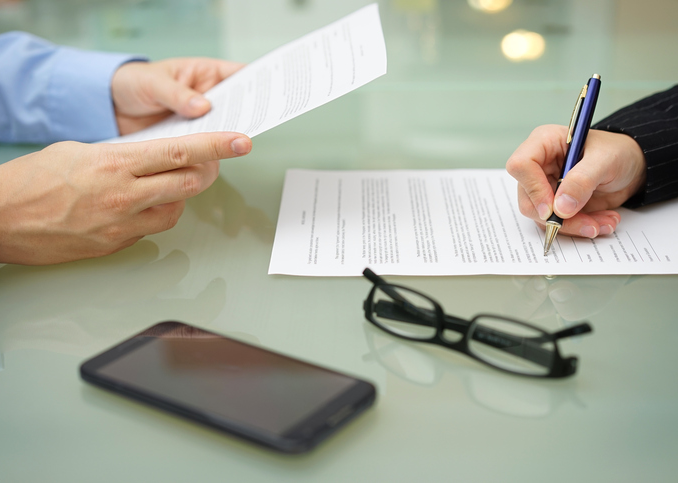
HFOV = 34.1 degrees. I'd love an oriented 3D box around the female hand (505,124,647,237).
[{"bbox_3d":[0.173,-0.047,0.775,0.108,0.067,0.083,-13,25,-29],"label":"female hand"}]

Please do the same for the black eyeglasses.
[{"bbox_3d":[0.072,0.043,0.601,0.137,0.032,0.036,13,26,31],"label":"black eyeglasses"}]

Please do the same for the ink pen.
[{"bbox_3d":[0.155,-0.053,0.741,0.013,0.135,0.011,17,-14,4],"label":"ink pen"}]

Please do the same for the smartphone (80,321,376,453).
[{"bbox_3d":[-0.057,0.072,0.563,0.140,0.009,0.069,13,26,30],"label":"smartphone"}]

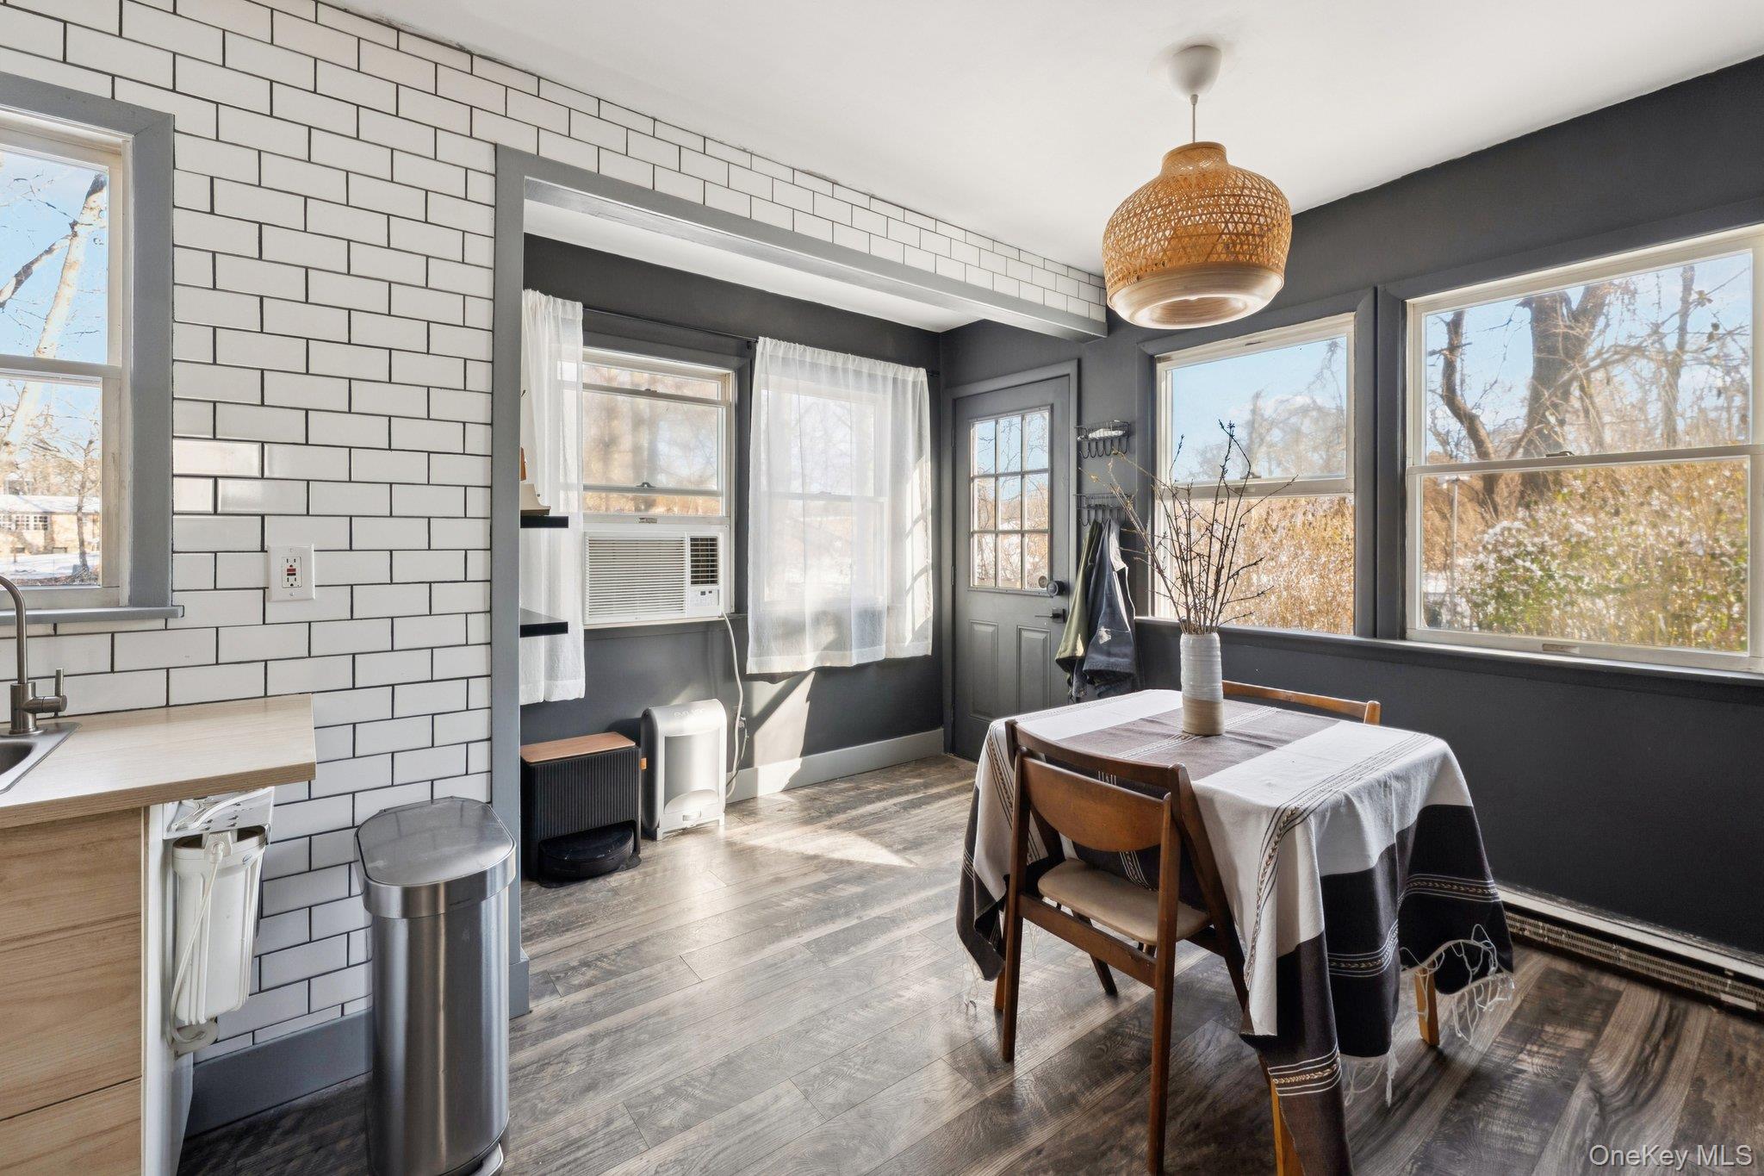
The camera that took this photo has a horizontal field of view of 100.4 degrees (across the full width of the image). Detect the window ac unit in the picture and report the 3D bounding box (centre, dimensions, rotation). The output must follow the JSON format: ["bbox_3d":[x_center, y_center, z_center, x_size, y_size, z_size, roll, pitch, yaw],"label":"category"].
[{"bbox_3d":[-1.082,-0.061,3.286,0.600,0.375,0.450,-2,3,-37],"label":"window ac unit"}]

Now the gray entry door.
[{"bbox_3d":[0.665,-0.040,3.884,0.045,2.030,0.815,-2,3,-37],"label":"gray entry door"}]

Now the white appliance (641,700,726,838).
[{"bbox_3d":[-0.863,0.777,3.210,0.300,0.520,0.200,-2,3,-37],"label":"white appliance"}]

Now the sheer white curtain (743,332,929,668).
[{"bbox_3d":[-0.174,-0.401,3.752,1.130,1.580,0.080,-2,3,-37],"label":"sheer white curtain"}]

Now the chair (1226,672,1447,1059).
[{"bbox_3d":[1.020,0.700,1.985,0.490,0.810,0.460,-2,3,-37],"label":"chair"}]

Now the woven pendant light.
[{"bbox_3d":[0.788,-1.009,1.860,0.435,0.626,0.435,-2,3,-37],"label":"woven pendant light"}]

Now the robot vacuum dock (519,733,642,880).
[{"bbox_3d":[-1.153,0.833,2.820,0.405,0.435,0.340,-2,3,-37],"label":"robot vacuum dock"}]

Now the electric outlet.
[{"bbox_3d":[-1.286,-0.033,1.603,0.079,0.124,0.012,-2,3,-37],"label":"electric outlet"}]

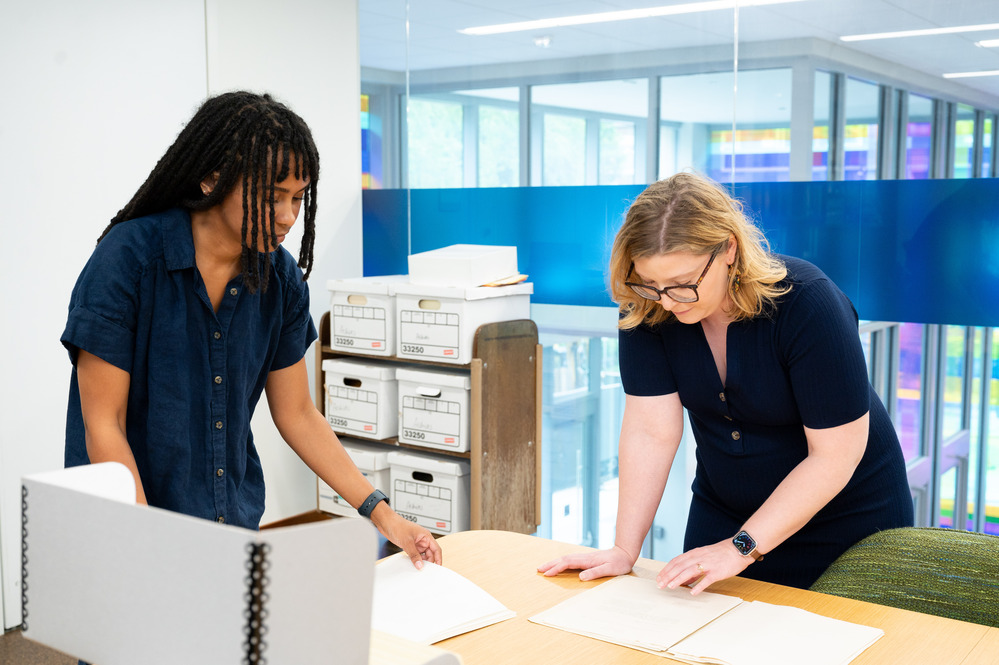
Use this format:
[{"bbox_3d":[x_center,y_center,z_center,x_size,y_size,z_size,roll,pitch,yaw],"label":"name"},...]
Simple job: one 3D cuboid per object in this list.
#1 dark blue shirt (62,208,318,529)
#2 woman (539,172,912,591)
[{"bbox_3d":[-0.614,0.099,2.227,0.470,0.690,0.380,-6,9,-44],"label":"dark blue shirt"},{"bbox_3d":[0.469,0.442,2.286,0.600,1.510,0.640,3,7,28],"label":"woman"}]

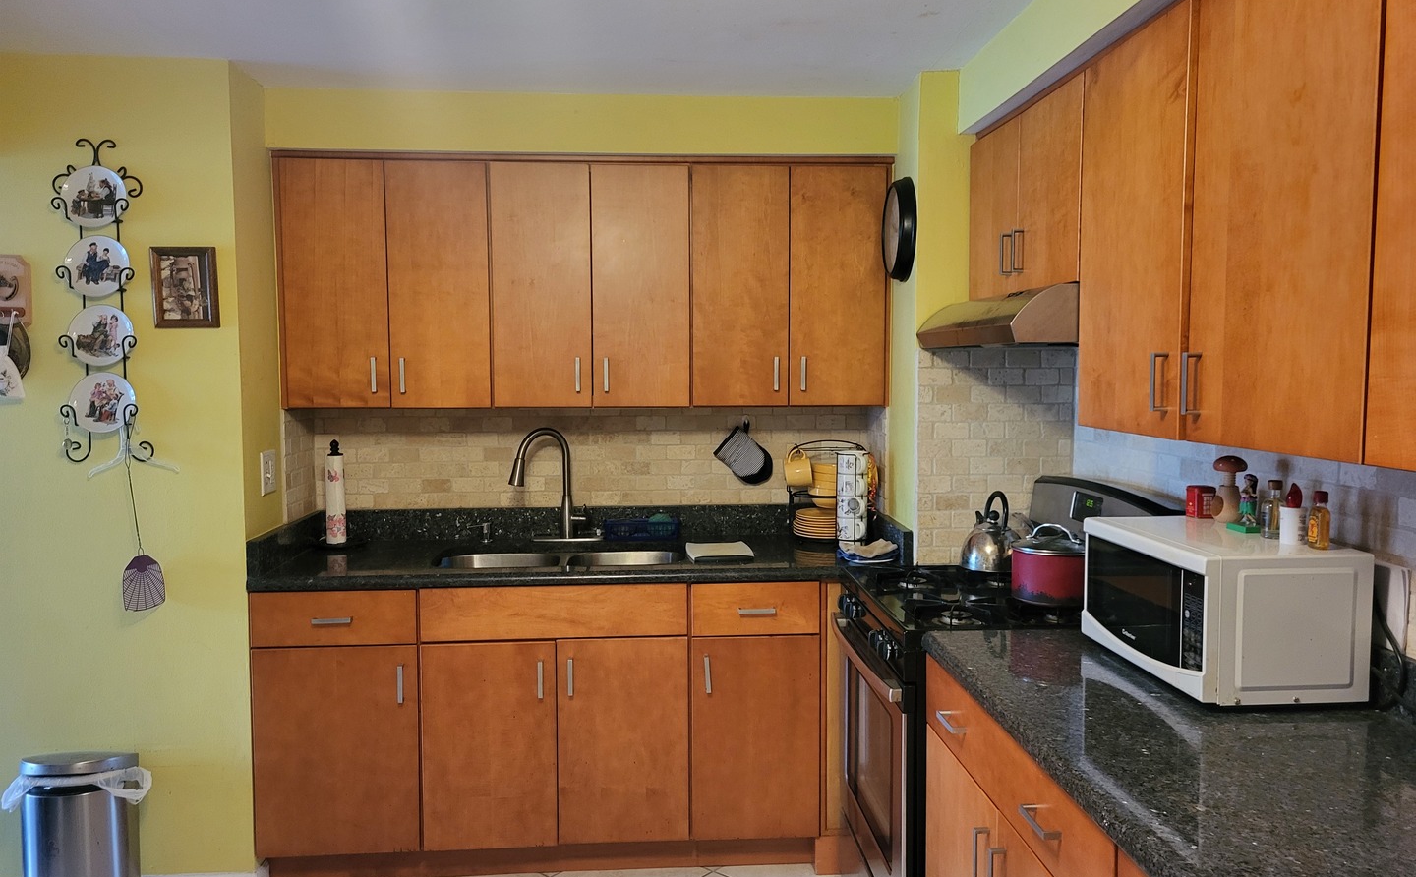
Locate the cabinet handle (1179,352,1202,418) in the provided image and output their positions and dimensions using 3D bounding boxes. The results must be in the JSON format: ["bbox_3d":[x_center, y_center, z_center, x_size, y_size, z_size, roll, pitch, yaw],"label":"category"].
[{"bbox_3d":[0.801,-0.090,1.769,0.029,0.107,0.011,0,4,-4],"label":"cabinet handle"}]

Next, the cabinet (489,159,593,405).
[{"bbox_3d":[-0.521,-0.474,3.390,0.309,0.740,0.315,0,4,-4],"label":"cabinet"}]

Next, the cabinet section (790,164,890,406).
[{"bbox_3d":[0.395,-0.482,3.461,0.306,0.738,0.318,0,4,-4],"label":"cabinet section"}]

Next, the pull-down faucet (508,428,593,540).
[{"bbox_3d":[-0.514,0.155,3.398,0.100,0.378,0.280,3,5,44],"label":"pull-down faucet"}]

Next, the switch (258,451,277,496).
[{"bbox_3d":[-1.284,0.100,3.123,0.012,0.125,0.090,0,4,-4],"label":"switch"}]

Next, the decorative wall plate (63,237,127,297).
[{"bbox_3d":[-1.620,-0.455,2.823,0.166,0.165,0.020,0,4,-4],"label":"decorative wall plate"}]

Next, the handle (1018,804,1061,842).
[{"bbox_3d":[0.504,0.581,1.612,0.029,0.011,0.107,0,4,-4],"label":"handle"}]

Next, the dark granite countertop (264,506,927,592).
[{"bbox_3d":[-0.360,0.322,3.291,1.865,0.144,0.625,0,4,-4],"label":"dark granite countertop"}]

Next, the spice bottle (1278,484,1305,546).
[{"bbox_3d":[1.030,0.130,1.871,0.048,0.110,0.048,-4,5,-40],"label":"spice bottle"}]

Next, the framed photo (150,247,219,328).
[{"bbox_3d":[-1.401,-0.405,2.857,0.171,0.218,0.020,0,4,-4],"label":"framed photo"}]

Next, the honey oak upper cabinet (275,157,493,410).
[{"bbox_3d":[-0.990,-0.471,3.358,0.630,0.742,0.315,0,4,-4],"label":"honey oak upper cabinet"}]

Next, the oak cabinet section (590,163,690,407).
[{"bbox_3d":[-0.214,-0.477,3.419,0.306,0.738,0.318,0,4,-4],"label":"oak cabinet section"}]

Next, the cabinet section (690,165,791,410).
[{"bbox_3d":[0.090,-0.479,3.440,0.304,0.738,0.318,0,4,-4],"label":"cabinet section"}]

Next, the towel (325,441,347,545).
[{"bbox_3d":[-1.175,0.169,3.362,0.063,0.333,0.063,0,4,-4],"label":"towel"}]

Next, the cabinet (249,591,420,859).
[{"bbox_3d":[-1.062,0.783,3.288,0.461,0.764,0.615,0,4,-4],"label":"cabinet"}]

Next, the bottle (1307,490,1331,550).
[{"bbox_3d":[1.092,0.144,1.897,0.038,0.104,0.038,0,4,-4],"label":"bottle"}]

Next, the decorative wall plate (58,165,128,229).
[{"bbox_3d":[-1.621,-0.636,2.811,0.166,0.165,0.020,0,4,-4],"label":"decorative wall plate"}]

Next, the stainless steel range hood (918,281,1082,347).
[{"bbox_3d":[0.837,-0.290,2.622,0.445,0.127,0.757,0,4,-4],"label":"stainless steel range hood"}]

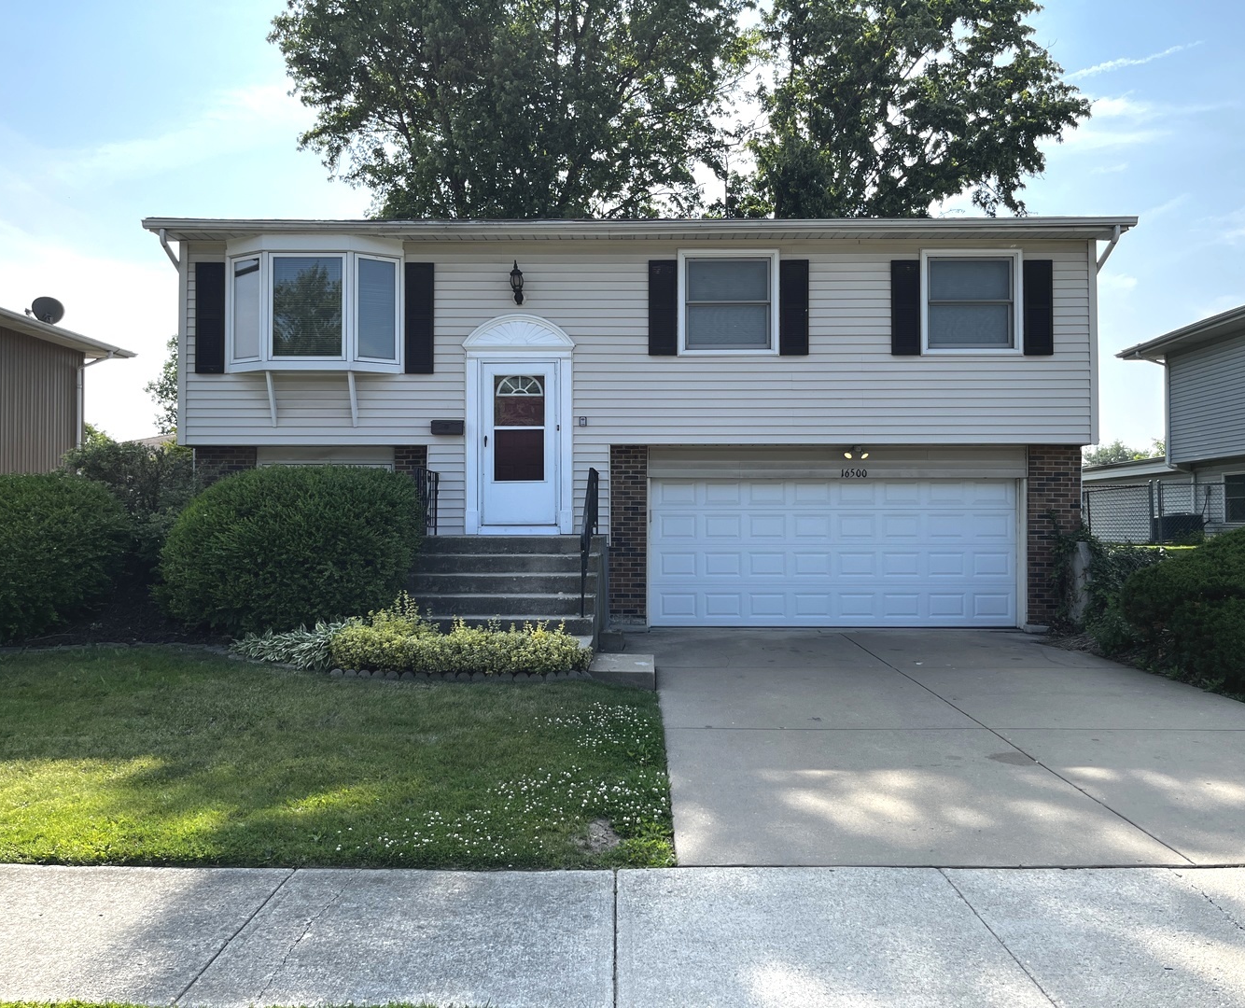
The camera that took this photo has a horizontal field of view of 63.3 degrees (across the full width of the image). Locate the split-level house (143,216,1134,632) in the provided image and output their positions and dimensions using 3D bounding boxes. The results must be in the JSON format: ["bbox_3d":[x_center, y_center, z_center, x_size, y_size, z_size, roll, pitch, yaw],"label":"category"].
[{"bbox_3d":[0.200,-1.373,16.600,12.000,6.150,8.900,0,-1,0],"label":"split-level house"}]

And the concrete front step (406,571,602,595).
[{"bbox_3d":[-1.317,0.882,10.835,2.125,0.200,0.290,0,-1,0],"label":"concrete front step"}]

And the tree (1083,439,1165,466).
[{"bbox_3d":[29.800,-0.578,60.250,6.400,6.350,6.500,0,-1,0],"label":"tree"}]

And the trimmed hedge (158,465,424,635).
[{"bbox_3d":[-3.710,0.487,11.375,2.980,1.840,2.450,0,-1,0],"label":"trimmed hedge"}]

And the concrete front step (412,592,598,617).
[{"bbox_3d":[-1.325,1.077,10.555,2.110,0.200,0.290,0,-1,0],"label":"concrete front step"}]

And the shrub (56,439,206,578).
[{"bbox_3d":[-6.200,0.089,12.850,2.000,1.830,1.700,0,-1,0],"label":"shrub"}]

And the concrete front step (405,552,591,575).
[{"bbox_3d":[-1.310,0.687,11.115,2.140,0.200,0.290,0,-1,0],"label":"concrete front step"}]

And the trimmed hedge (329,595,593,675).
[{"bbox_3d":[-1.550,1.273,9.760,2.540,0.650,0.780,0,-1,0],"label":"trimmed hedge"}]

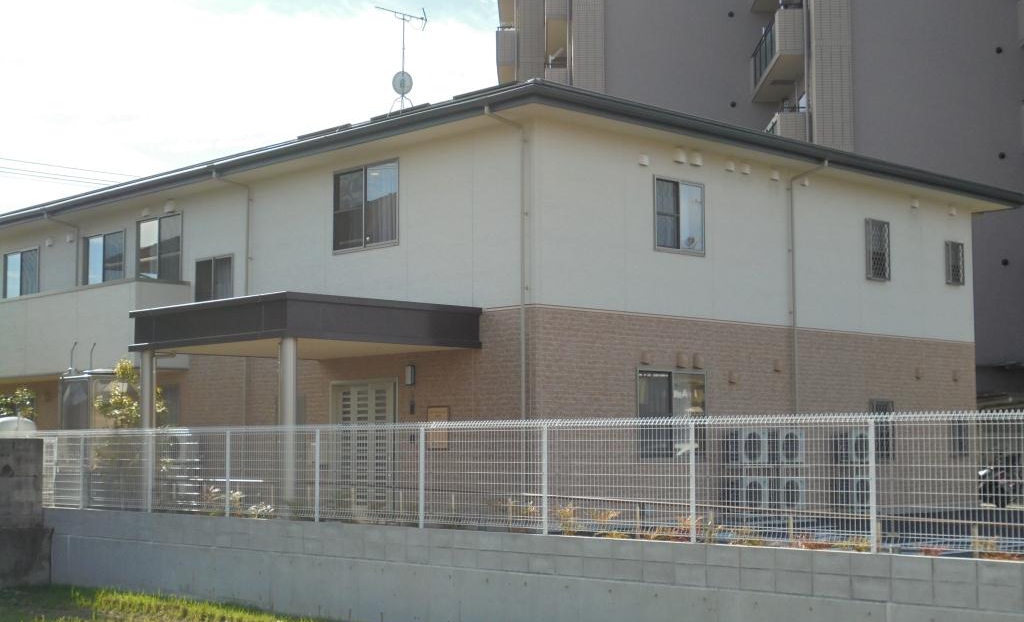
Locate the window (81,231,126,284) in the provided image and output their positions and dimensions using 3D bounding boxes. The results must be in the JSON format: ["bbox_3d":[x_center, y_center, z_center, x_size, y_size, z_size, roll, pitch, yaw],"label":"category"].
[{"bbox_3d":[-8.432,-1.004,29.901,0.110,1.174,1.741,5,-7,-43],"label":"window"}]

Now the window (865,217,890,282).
[{"bbox_3d":[6.586,-1.101,26.067,0.600,1.100,0.140,5,-7,-43],"label":"window"}]

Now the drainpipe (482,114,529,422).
[{"bbox_3d":[-0.119,0.102,20.515,0.783,6.056,0.100,5,-7,-43],"label":"drainpipe"}]

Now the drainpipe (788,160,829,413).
[{"bbox_3d":[5.079,0.442,24.586,0.100,6.056,0.783,5,-7,-43],"label":"drainpipe"}]

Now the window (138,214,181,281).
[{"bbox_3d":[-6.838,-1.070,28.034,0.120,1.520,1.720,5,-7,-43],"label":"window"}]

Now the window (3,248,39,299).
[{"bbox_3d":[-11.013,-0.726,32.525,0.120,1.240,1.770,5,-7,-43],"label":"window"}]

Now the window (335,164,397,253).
[{"bbox_3d":[-2.355,-1.648,23.230,0.120,1.370,1.730,5,-7,-43],"label":"window"}]

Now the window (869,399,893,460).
[{"bbox_3d":[6.586,2.131,25.765,0.580,1.070,0.140,5,-7,-43],"label":"window"}]

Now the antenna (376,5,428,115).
[{"bbox_3d":[-2.459,-5.622,32.400,1.380,2.400,0.520,5,-7,-43],"label":"antenna"}]

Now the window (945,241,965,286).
[{"bbox_3d":[8.534,-0.921,27.864,0.560,0.840,0.140,5,-7,-43],"label":"window"}]

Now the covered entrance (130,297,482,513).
[{"bbox_3d":[-3.086,1.560,21.502,3.512,3.193,4.110,5,-7,-43],"label":"covered entrance"}]

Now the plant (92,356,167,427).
[{"bbox_3d":[-6.183,2.010,23.400,1.100,2.450,1.150,5,-7,-43],"label":"plant"}]

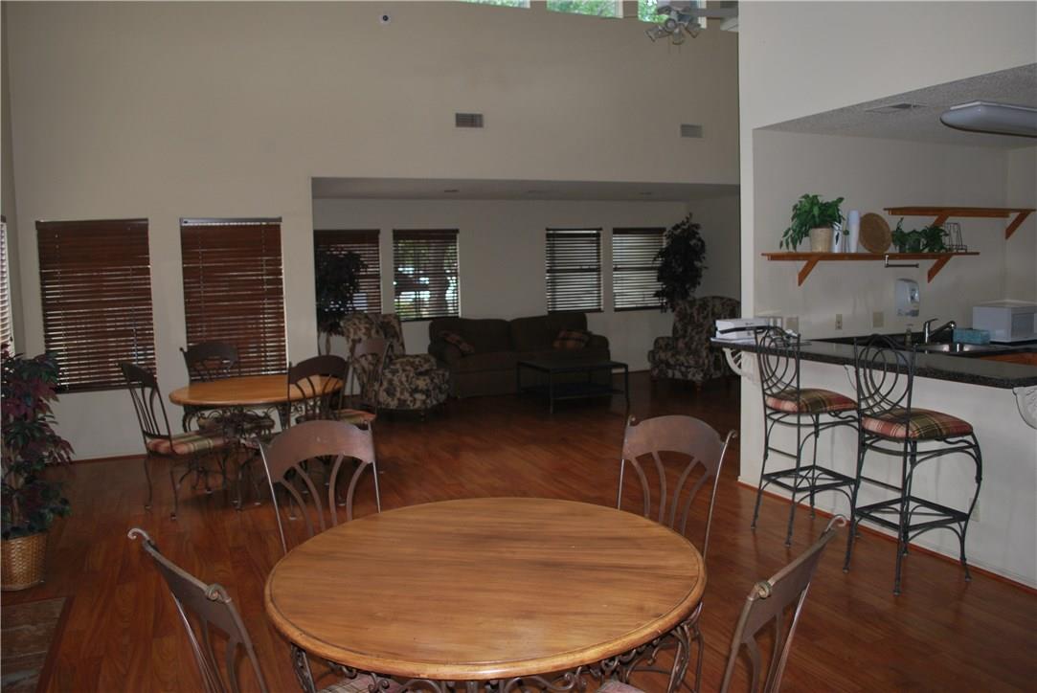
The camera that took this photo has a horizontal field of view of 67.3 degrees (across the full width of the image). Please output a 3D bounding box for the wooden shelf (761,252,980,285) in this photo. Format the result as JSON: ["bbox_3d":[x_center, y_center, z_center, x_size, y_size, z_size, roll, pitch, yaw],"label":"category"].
[{"bbox_3d":[2.551,-0.559,5.584,1.820,0.230,0.250,-4,6,-23],"label":"wooden shelf"}]

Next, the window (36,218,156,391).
[{"bbox_3d":[-3.627,-0.351,6.732,0.846,1.474,0.100,-4,6,-23],"label":"window"}]

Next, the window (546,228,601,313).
[{"bbox_3d":[0.783,-1.045,10.721,0.870,1.150,0.060,-4,6,-24],"label":"window"}]

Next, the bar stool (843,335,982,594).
[{"bbox_3d":[1.939,0.547,3.886,0.510,1.220,0.430,-4,6,-24],"label":"bar stool"}]

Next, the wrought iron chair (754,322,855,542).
[{"bbox_3d":[1.632,0.492,4.480,0.500,1.180,0.430,-4,6,-23],"label":"wrought iron chair"}]

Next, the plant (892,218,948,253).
[{"bbox_3d":[3.008,-0.829,5.811,0.420,0.230,0.200,-4,6,-24],"label":"plant"}]

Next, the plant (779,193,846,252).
[{"bbox_3d":[2.009,-0.829,5.320,0.370,0.390,0.320,-4,6,-24],"label":"plant"}]

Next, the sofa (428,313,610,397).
[{"bbox_3d":[-0.006,0.076,10.015,2.180,0.940,0.920,-4,6,-23],"label":"sofa"}]

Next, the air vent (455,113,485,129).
[{"bbox_3d":[-0.489,-2.300,7.904,0.310,0.130,0.030,-4,6,-24],"label":"air vent"}]

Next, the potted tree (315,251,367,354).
[{"bbox_3d":[-2.068,-0.181,8.864,0.680,1.800,0.680,-4,6,-23],"label":"potted tree"}]

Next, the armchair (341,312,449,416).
[{"bbox_3d":[-1.359,0.182,8.721,0.880,1.110,0.740,0,6,16],"label":"armchair"}]

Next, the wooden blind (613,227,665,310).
[{"bbox_3d":[1.735,-1.117,11.197,0.862,1.183,0.100,-4,6,-23],"label":"wooden blind"}]

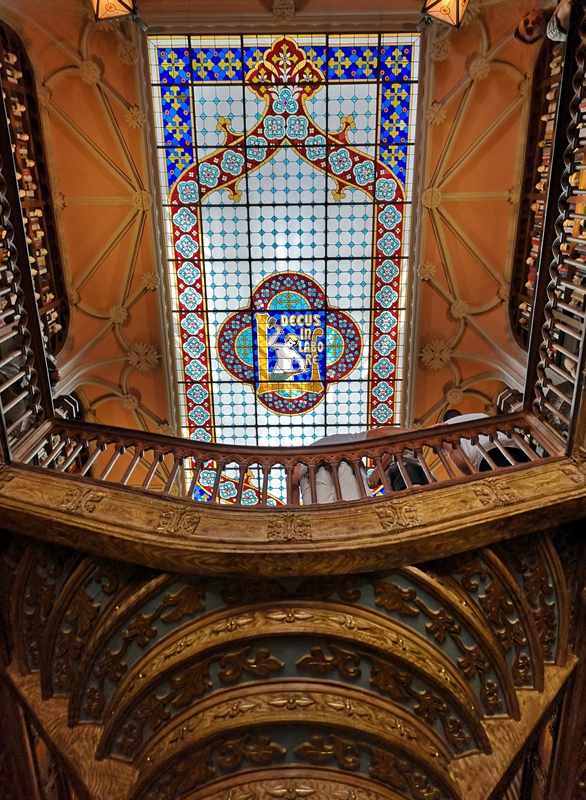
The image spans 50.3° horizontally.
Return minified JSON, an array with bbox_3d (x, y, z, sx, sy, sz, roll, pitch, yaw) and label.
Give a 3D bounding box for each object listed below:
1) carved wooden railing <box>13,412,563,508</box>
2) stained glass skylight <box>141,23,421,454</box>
[{"bbox_3d":[-0.013,0.455,4.738,3.900,0.930,0.500,-1,-70,0],"label":"carved wooden railing"},{"bbox_3d":[-0.043,-0.837,9.310,3.450,0.120,8.000,-1,-70,0],"label":"stained glass skylight"}]

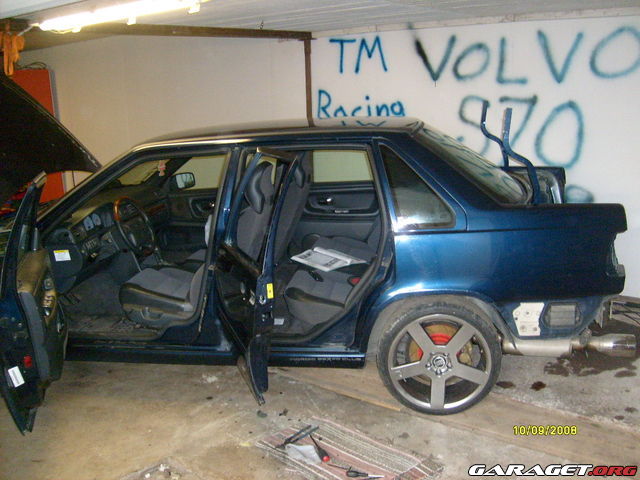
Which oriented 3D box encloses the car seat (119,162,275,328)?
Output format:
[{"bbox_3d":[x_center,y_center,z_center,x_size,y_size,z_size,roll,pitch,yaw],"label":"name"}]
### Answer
[{"bbox_3d":[-0.642,0.009,3.593,0.860,0.920,0.540,0,14,5],"label":"car seat"}]

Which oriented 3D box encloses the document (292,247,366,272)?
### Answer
[{"bbox_3d":[0.045,0.126,3.912,0.320,0.040,0.390,-13,18,-38],"label":"document"}]

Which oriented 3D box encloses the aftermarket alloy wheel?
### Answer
[{"bbox_3d":[0.582,0.556,3.206,0.600,0.595,0.220,0,14,5],"label":"aftermarket alloy wheel"}]

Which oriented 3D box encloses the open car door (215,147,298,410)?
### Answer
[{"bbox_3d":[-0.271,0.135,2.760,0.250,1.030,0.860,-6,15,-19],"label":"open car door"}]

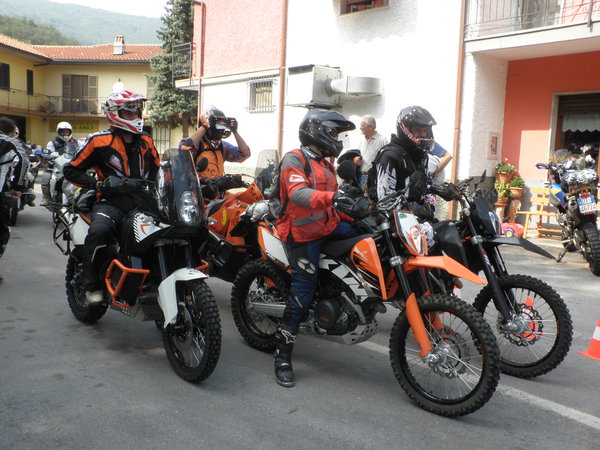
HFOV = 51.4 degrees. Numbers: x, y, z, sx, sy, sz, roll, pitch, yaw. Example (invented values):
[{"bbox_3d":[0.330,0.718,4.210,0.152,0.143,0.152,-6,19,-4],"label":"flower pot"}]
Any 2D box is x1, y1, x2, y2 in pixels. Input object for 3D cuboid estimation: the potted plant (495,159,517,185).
[{"bbox_3d":[3.130,-0.810,9.500,0.320,0.400,0.320,0,5,-18],"label":"potted plant"}]

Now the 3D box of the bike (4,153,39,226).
[{"bbox_3d":[-4.940,-0.650,10.750,0.830,1.200,2.100,0,6,-25],"label":"bike"}]

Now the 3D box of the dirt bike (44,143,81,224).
[{"bbox_3d":[-4.060,-0.750,10.650,0.830,1.330,2.100,-1,6,-26],"label":"dirt bike"}]

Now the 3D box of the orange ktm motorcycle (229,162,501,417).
[{"bbox_3d":[0.295,0.334,4.073,2.210,1.360,0.860,8,8,44],"label":"orange ktm motorcycle"}]

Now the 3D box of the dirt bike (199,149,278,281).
[{"bbox_3d":[-0.649,0.032,5.829,2.250,1.420,0.870,8,8,44],"label":"dirt bike"}]

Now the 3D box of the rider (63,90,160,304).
[{"bbox_3d":[-1.340,-0.220,4.640,0.750,1.540,0.670,-3,7,-41],"label":"rider"}]

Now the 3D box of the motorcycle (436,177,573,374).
[{"bbox_3d":[0.960,0.290,4.600,0.840,1.270,2.200,-3,7,-44],"label":"motorcycle"}]

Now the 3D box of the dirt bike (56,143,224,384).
[{"bbox_3d":[-1.216,0.196,4.552,0.880,1.450,2.270,-3,8,-42],"label":"dirt bike"}]

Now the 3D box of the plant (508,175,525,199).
[{"bbox_3d":[3.365,-0.591,9.700,0.260,0.350,0.260,-2,8,-39],"label":"plant"}]

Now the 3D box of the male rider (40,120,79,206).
[{"bbox_3d":[-4.375,-1.096,11.400,0.750,1.520,0.750,-1,7,-30],"label":"male rider"}]

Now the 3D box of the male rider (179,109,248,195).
[{"bbox_3d":[-0.815,-0.225,5.950,0.750,1.750,0.650,-2,8,-38],"label":"male rider"}]

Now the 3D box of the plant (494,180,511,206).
[{"bbox_3d":[3.030,-0.475,9.300,0.250,0.400,0.250,0,5,-18],"label":"plant"}]

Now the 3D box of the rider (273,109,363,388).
[{"bbox_3d":[0.165,0.125,4.050,0.730,1.750,0.700,-3,7,-44],"label":"rider"}]

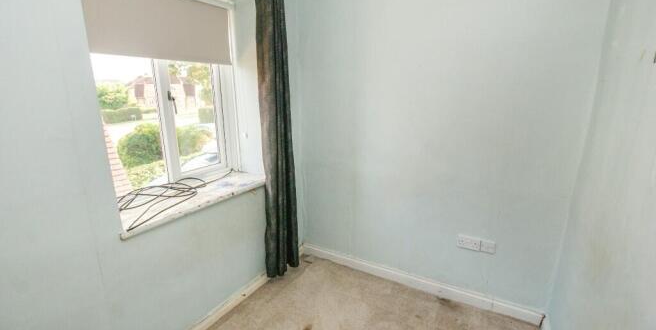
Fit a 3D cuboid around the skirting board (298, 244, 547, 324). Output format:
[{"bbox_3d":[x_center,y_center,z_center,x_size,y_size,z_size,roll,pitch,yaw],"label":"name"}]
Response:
[{"bbox_3d":[0.559,0.889,2.157,1.825,0.088,0.018,7,15,30],"label":"skirting board"}]

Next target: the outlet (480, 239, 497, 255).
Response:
[{"bbox_3d":[1.047,0.542,1.781,0.087,0.087,0.012,7,15,30],"label":"outlet"}]

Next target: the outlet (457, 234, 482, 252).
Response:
[{"bbox_3d":[0.949,0.529,1.838,0.146,0.087,0.012,7,15,30],"label":"outlet"}]

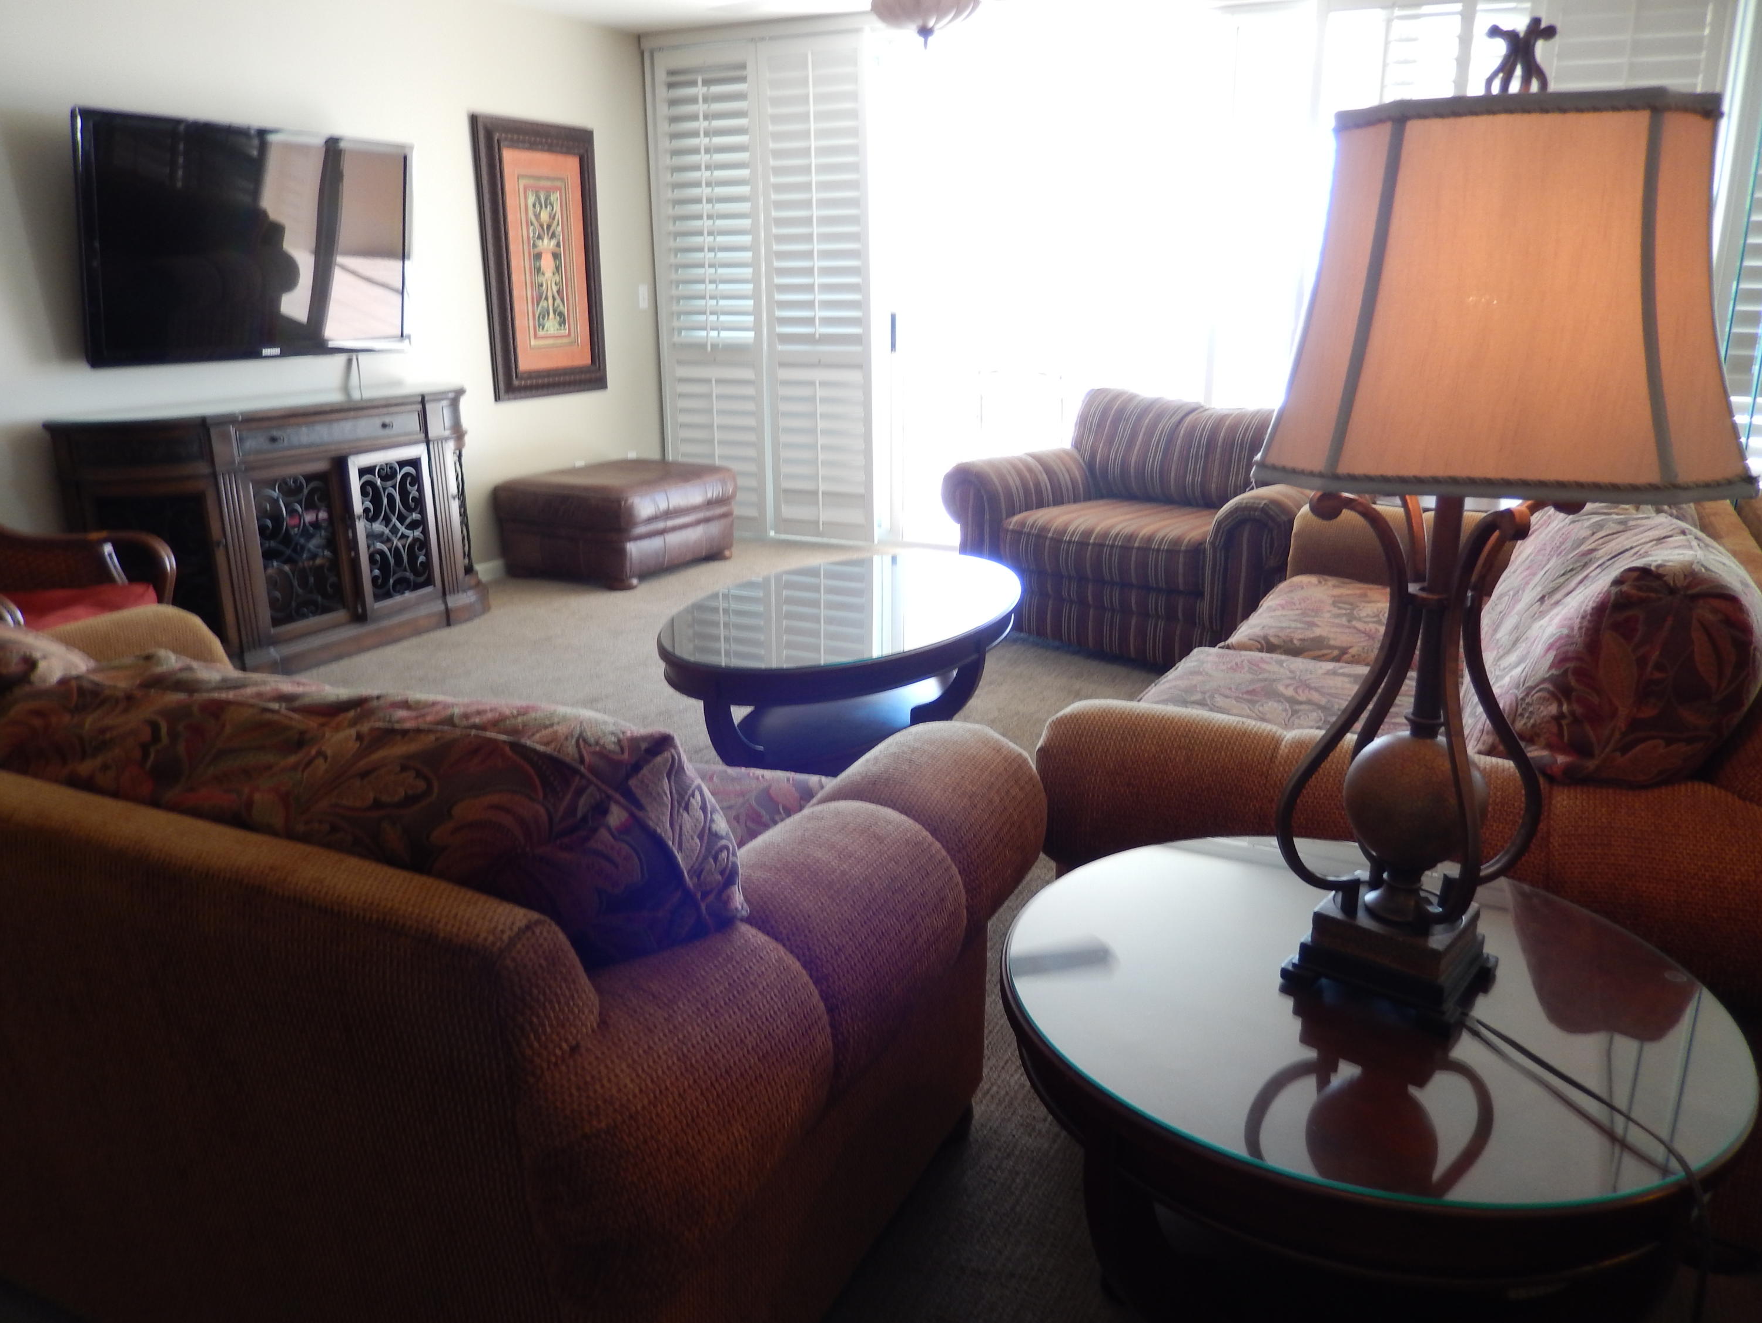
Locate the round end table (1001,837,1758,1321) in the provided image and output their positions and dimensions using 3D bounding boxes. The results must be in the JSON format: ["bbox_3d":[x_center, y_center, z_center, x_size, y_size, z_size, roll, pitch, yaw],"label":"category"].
[{"bbox_3d":[0.488,0.613,1.398,0.700,0.610,0.700,-1,17,0],"label":"round end table"}]

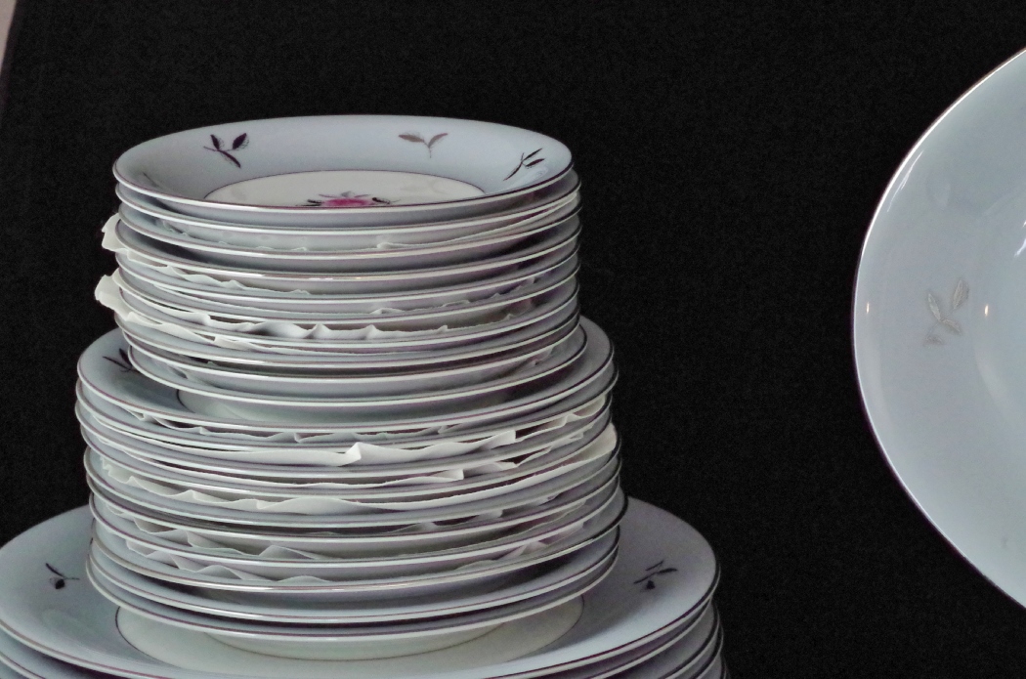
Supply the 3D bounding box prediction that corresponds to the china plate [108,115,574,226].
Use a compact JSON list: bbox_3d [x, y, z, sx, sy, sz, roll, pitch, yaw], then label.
[{"bbox_3d":[-0.060,-0.054,1.517,0.163,0.019,0.163,0,14,0],"label":"china plate"}]

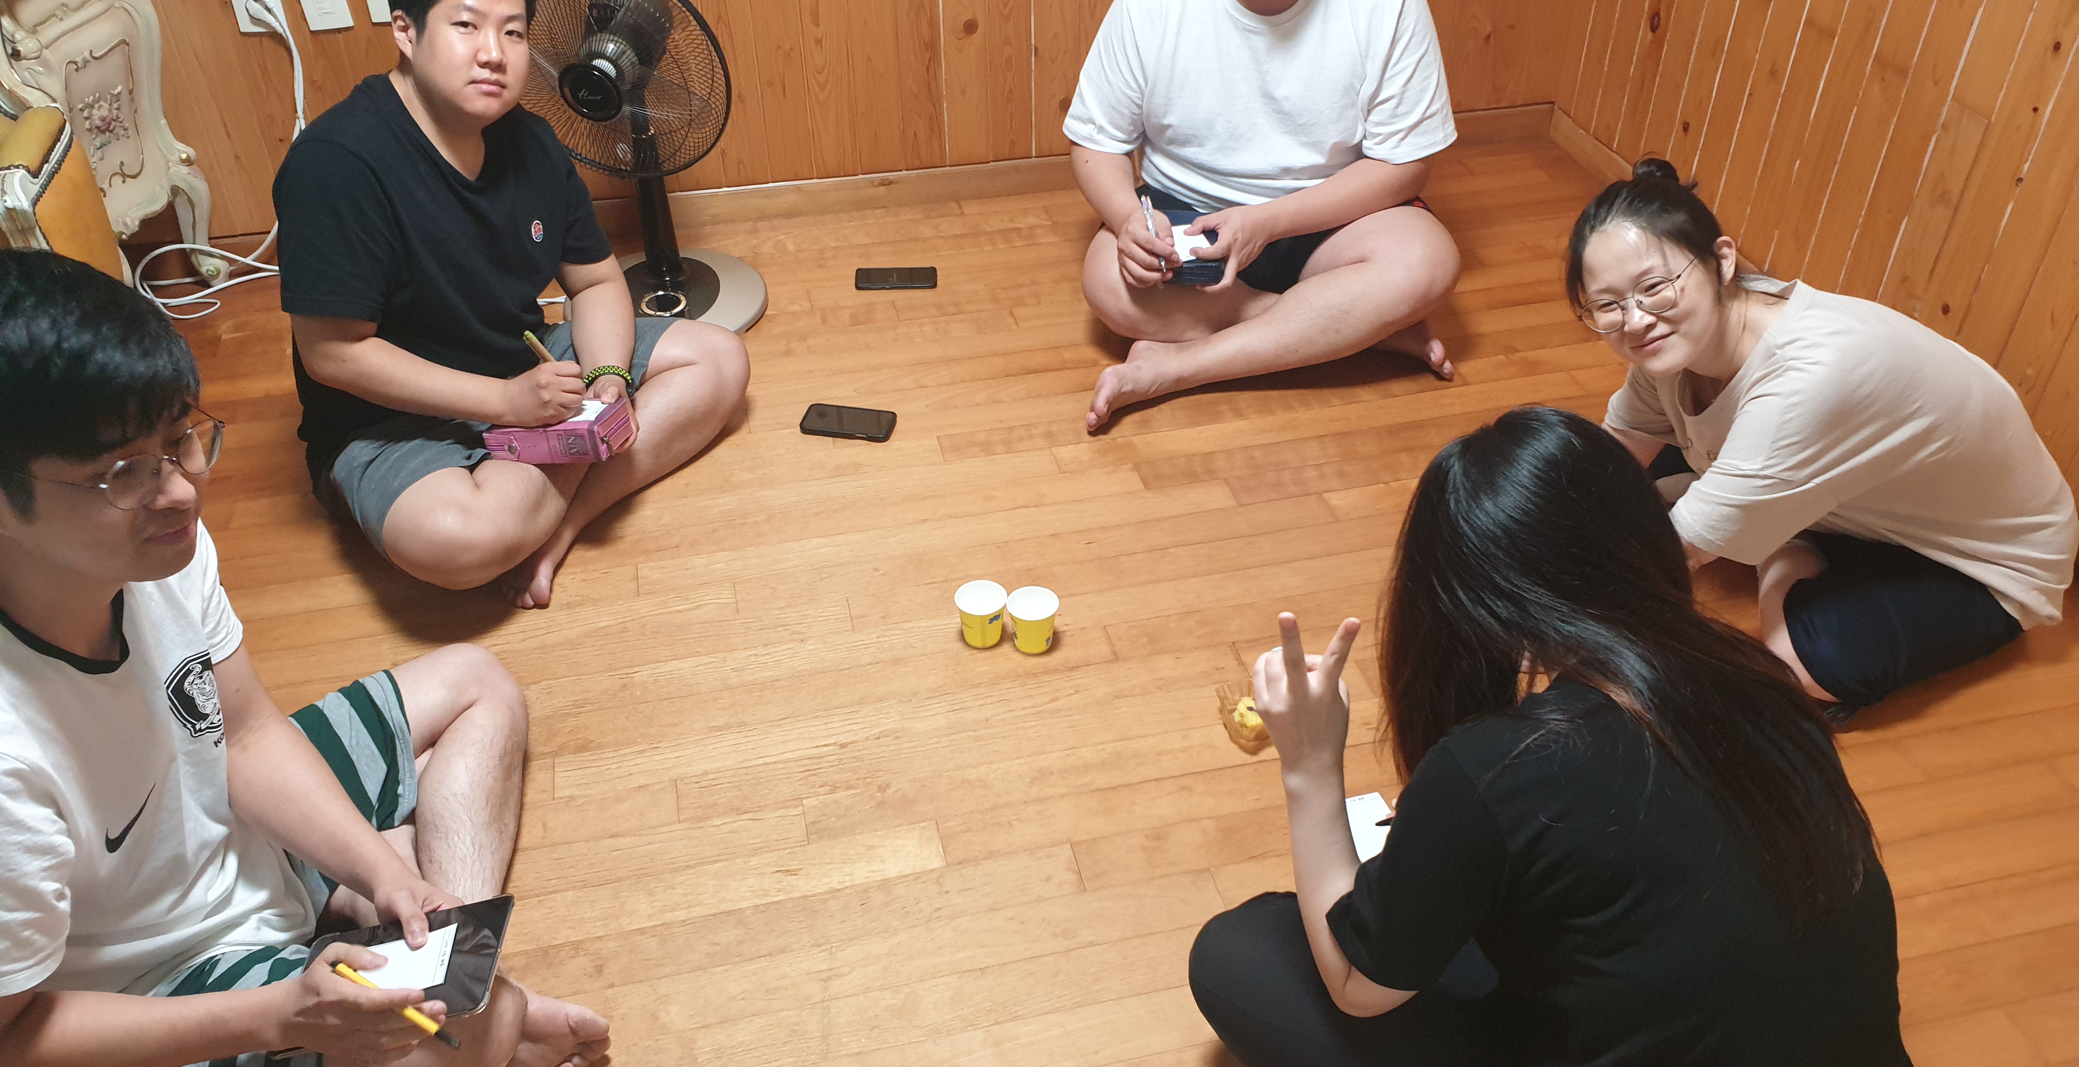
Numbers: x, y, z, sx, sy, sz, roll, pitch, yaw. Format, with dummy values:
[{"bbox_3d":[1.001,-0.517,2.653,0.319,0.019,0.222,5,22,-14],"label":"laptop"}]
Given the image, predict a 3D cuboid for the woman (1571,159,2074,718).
[{"bbox_3d":[1.022,-0.182,2.050,0.780,0.650,0.600,-12,39,-15],"label":"woman"}]

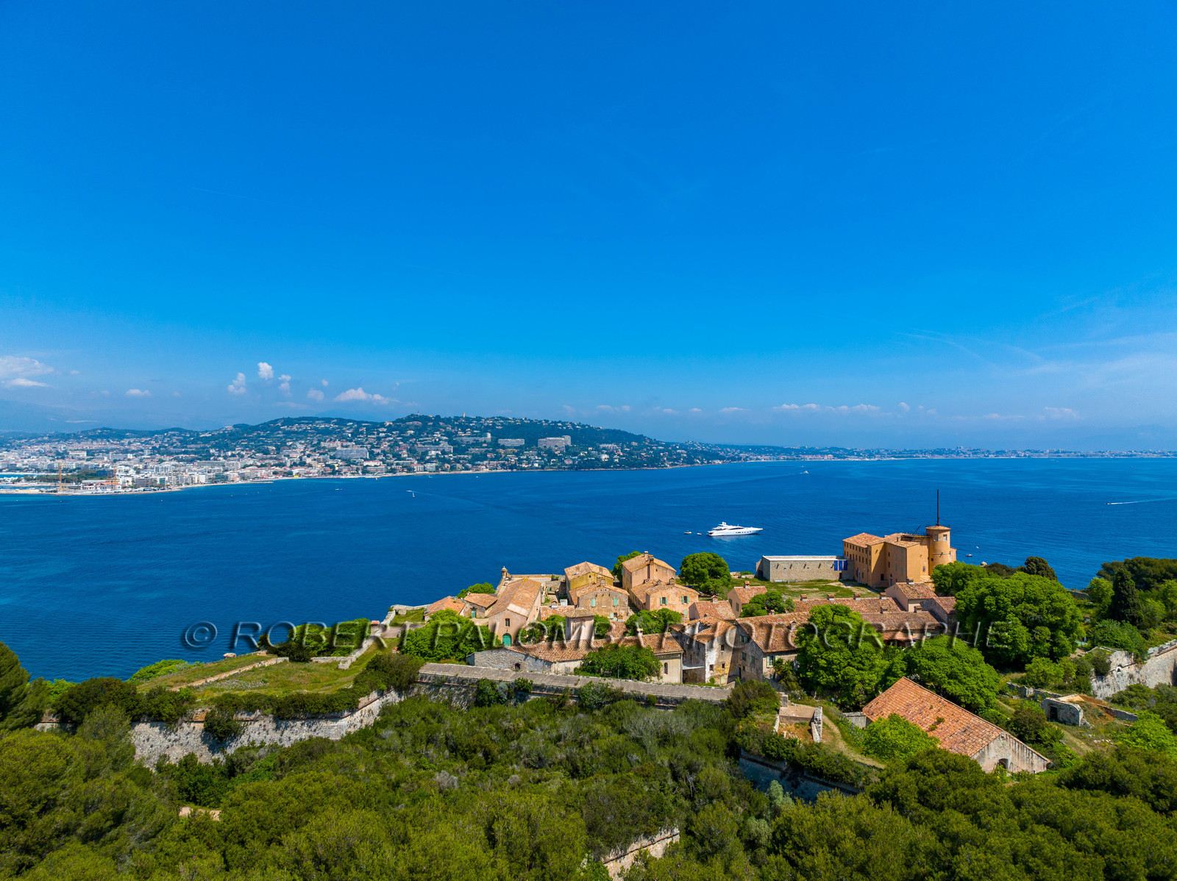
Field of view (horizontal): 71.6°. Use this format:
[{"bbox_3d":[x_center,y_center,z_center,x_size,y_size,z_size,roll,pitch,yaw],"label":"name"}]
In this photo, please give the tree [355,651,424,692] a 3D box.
[{"bbox_3d":[-32.100,36.900,132.000,10.900,5.800,8.500,0,-1,0],"label":"tree"}]

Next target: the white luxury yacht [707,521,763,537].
[{"bbox_3d":[111.300,66.300,617.000,43.000,11.000,8.500,0,-1,-15],"label":"white luxury yacht"}]

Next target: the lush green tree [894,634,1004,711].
[{"bbox_3d":[58.100,37.340,132.300,17.250,11.560,15.750,0,-1,24],"label":"lush green tree"}]

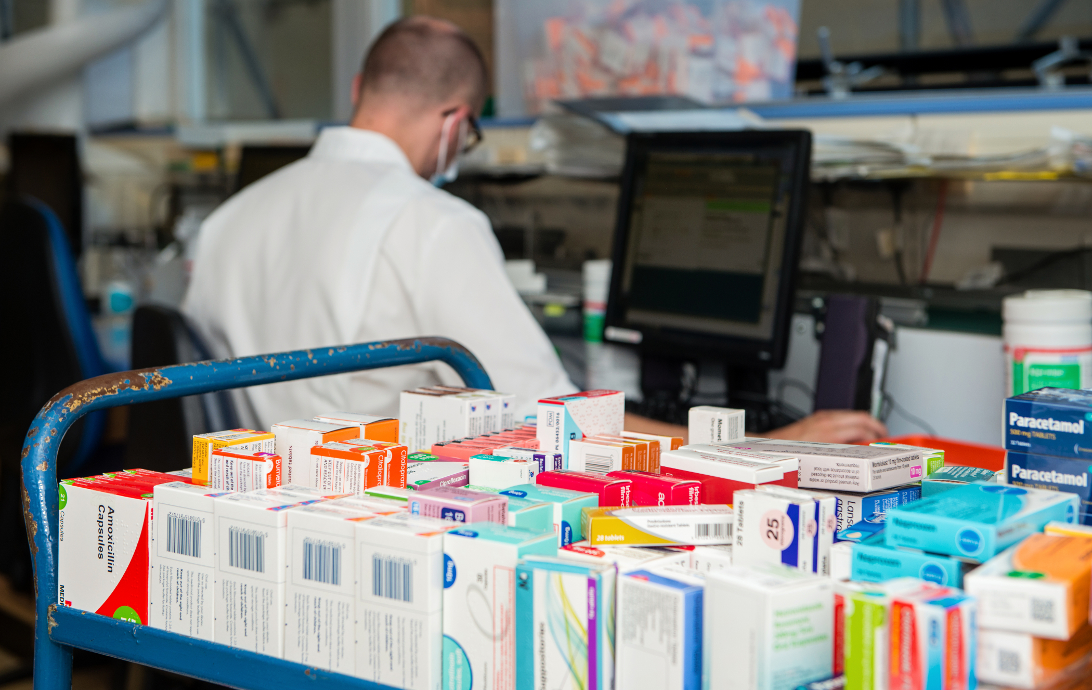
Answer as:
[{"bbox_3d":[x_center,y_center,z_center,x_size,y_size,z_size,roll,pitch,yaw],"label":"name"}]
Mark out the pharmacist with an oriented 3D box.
[{"bbox_3d":[-0.045,0.192,2.482,0.820,1.300,0.680,-4,8,-45],"label":"pharmacist"}]

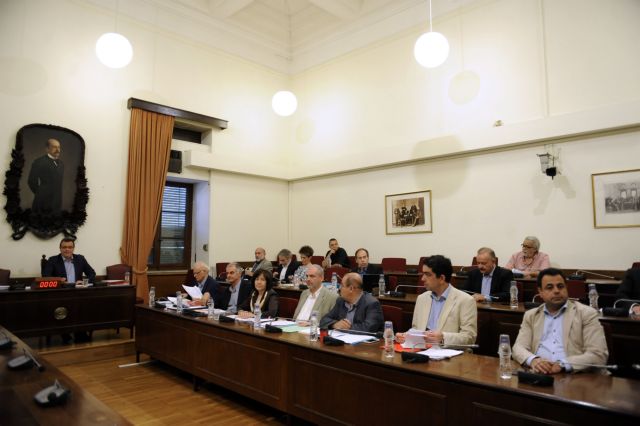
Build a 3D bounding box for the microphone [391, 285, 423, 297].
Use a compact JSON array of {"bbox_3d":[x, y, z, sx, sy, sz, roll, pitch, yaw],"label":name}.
[{"bbox_3d":[0.991,0.847,4.643,0.440,0.115,0.160,0,-5,-1],"label":"microphone"}]

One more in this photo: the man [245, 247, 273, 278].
[{"bbox_3d":[-1.057,1.188,7.042,0.760,1.260,0.550,4,-6,-41],"label":"man"}]

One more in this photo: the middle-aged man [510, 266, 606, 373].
[{"bbox_3d":[1.293,0.959,2.412,0.570,1.265,0.740,-4,-6,44],"label":"middle-aged man"}]

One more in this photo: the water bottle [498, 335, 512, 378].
[{"bbox_3d":[0.987,0.762,2.278,0.066,0.228,0.066,-4,-6,44],"label":"water bottle"}]

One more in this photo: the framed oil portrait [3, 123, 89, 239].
[{"bbox_3d":[-3.903,-0.434,6.129,0.120,1.642,1.040,-4,-6,44],"label":"framed oil portrait"}]

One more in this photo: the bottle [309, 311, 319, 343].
[{"bbox_3d":[-0.051,0.878,3.306,0.073,0.238,0.073,0,-5,0],"label":"bottle"}]

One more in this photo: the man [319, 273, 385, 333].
[{"bbox_3d":[0.244,1.115,3.677,0.620,1.195,0.760,-4,-6,36],"label":"man"}]

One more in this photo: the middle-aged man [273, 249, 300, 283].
[{"bbox_3d":[-0.534,1.118,5.825,0.540,1.250,0.750,-5,-8,40],"label":"middle-aged man"}]

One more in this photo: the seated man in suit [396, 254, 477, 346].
[{"bbox_3d":[0.828,0.984,3.127,0.570,1.355,0.740,-4,-6,39],"label":"seated man in suit"}]

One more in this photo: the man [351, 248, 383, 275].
[{"bbox_3d":[0.549,1.074,5.478,0.570,1.230,0.760,-4,-6,40],"label":"man"}]

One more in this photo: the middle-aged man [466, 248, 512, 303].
[{"bbox_3d":[1.578,0.949,3.993,0.560,1.250,0.750,-5,-8,39],"label":"middle-aged man"}]

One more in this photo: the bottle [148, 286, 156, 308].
[{"bbox_3d":[-1.947,0.977,4.965,0.066,0.228,0.066,-4,-6,44],"label":"bottle"}]

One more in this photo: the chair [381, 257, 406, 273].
[{"bbox_3d":[1.051,1.169,6.785,0.450,0.876,0.540,-4,-6,44],"label":"chair"}]

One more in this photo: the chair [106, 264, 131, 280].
[{"bbox_3d":[-2.902,1.250,6.348,0.540,0.932,0.440,-4,-6,44],"label":"chair"}]

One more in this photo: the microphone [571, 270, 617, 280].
[{"bbox_3d":[3.040,0.696,4.748,0.500,0.115,0.160,0,-5,-1],"label":"microphone"}]

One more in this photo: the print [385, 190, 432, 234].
[{"bbox_3d":[1.552,0.009,7.409,0.940,0.715,0.030,-5,-6,44],"label":"print"}]

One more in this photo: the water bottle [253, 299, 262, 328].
[{"bbox_3d":[-0.518,0.860,3.571,0.065,0.220,0.065,0,-6,0],"label":"water bottle"}]

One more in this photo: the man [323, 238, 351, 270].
[{"bbox_3d":[0.236,1.043,7.299,0.540,1.208,0.740,-4,-6,44],"label":"man"}]

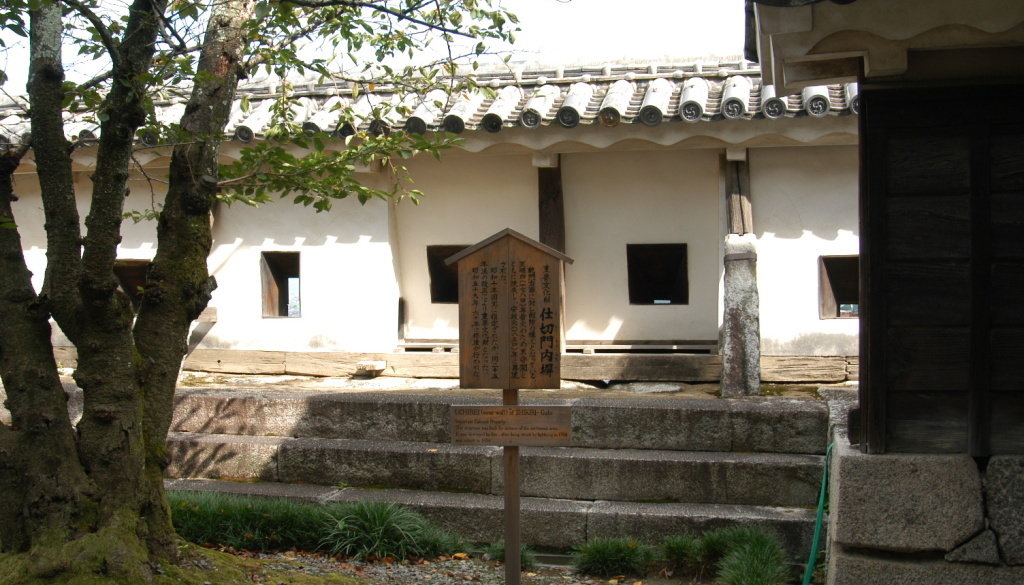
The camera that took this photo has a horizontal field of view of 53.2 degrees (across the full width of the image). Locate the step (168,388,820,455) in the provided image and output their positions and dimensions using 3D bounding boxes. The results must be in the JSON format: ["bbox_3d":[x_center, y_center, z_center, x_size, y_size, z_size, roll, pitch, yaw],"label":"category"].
[{"bbox_3d":[-0.337,0.904,7.318,4.965,0.274,0.500,0,0,15],"label":"step"}]

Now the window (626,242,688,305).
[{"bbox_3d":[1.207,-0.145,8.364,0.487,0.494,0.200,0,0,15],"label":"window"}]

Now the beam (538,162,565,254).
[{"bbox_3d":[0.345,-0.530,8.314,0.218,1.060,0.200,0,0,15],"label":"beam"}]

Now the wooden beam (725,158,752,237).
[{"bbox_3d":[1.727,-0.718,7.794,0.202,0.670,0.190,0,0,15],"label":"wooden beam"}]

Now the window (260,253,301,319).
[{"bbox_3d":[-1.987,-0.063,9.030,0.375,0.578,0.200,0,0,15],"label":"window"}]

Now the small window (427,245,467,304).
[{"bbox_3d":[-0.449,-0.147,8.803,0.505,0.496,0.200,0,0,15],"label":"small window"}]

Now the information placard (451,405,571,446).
[{"bbox_3d":[0.000,0.594,4.559,0.535,0.181,0.028,0,0,3],"label":"information placard"}]

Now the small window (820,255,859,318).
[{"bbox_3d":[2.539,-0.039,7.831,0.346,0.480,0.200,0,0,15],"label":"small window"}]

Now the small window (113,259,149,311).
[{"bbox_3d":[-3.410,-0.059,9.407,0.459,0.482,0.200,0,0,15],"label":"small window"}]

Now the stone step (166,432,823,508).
[{"bbox_3d":[-0.325,1.167,6.863,4.641,0.257,0.460,0,0,15],"label":"stone step"}]

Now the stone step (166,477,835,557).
[{"bbox_3d":[-0.313,1.413,6.458,4.338,0.240,0.450,0,0,15],"label":"stone step"}]

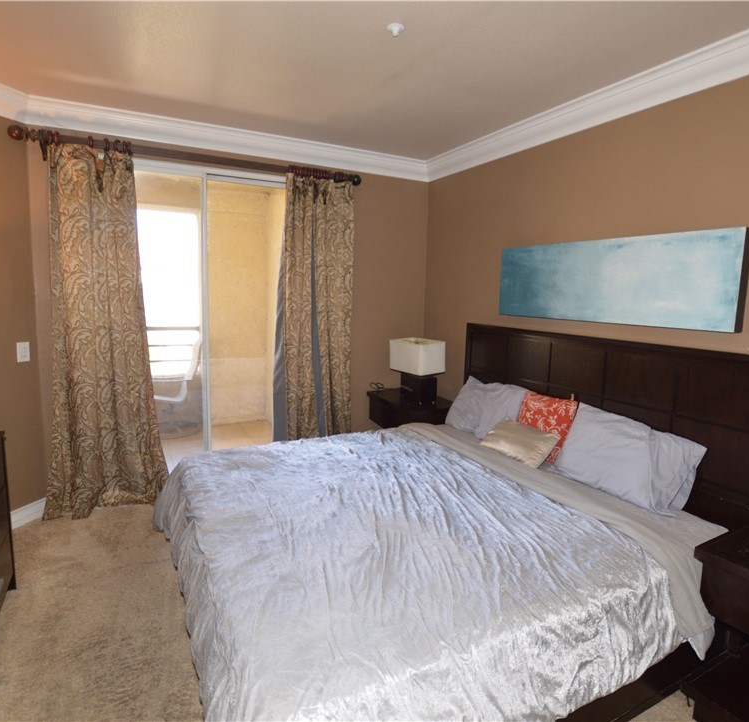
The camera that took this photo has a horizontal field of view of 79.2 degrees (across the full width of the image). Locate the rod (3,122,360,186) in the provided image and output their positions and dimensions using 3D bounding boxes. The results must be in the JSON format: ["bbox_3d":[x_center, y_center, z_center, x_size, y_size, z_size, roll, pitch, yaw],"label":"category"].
[{"bbox_3d":[-1.075,-1.314,2.961,2.132,0.095,0.100,-2,9,-24],"label":"rod"}]

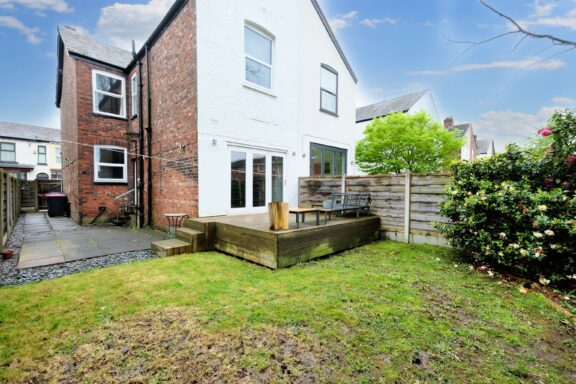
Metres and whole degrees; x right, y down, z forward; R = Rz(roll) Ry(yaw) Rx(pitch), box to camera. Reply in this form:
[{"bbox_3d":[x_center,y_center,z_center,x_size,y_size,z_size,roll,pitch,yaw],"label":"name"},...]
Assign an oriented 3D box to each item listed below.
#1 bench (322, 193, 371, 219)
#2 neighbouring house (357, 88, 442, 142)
[{"bbox_3d":[1.443,0.390,6.484,2.080,0.700,0.640,-1,2,-44],"label":"bench"},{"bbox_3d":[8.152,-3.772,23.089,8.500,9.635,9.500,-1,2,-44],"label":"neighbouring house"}]

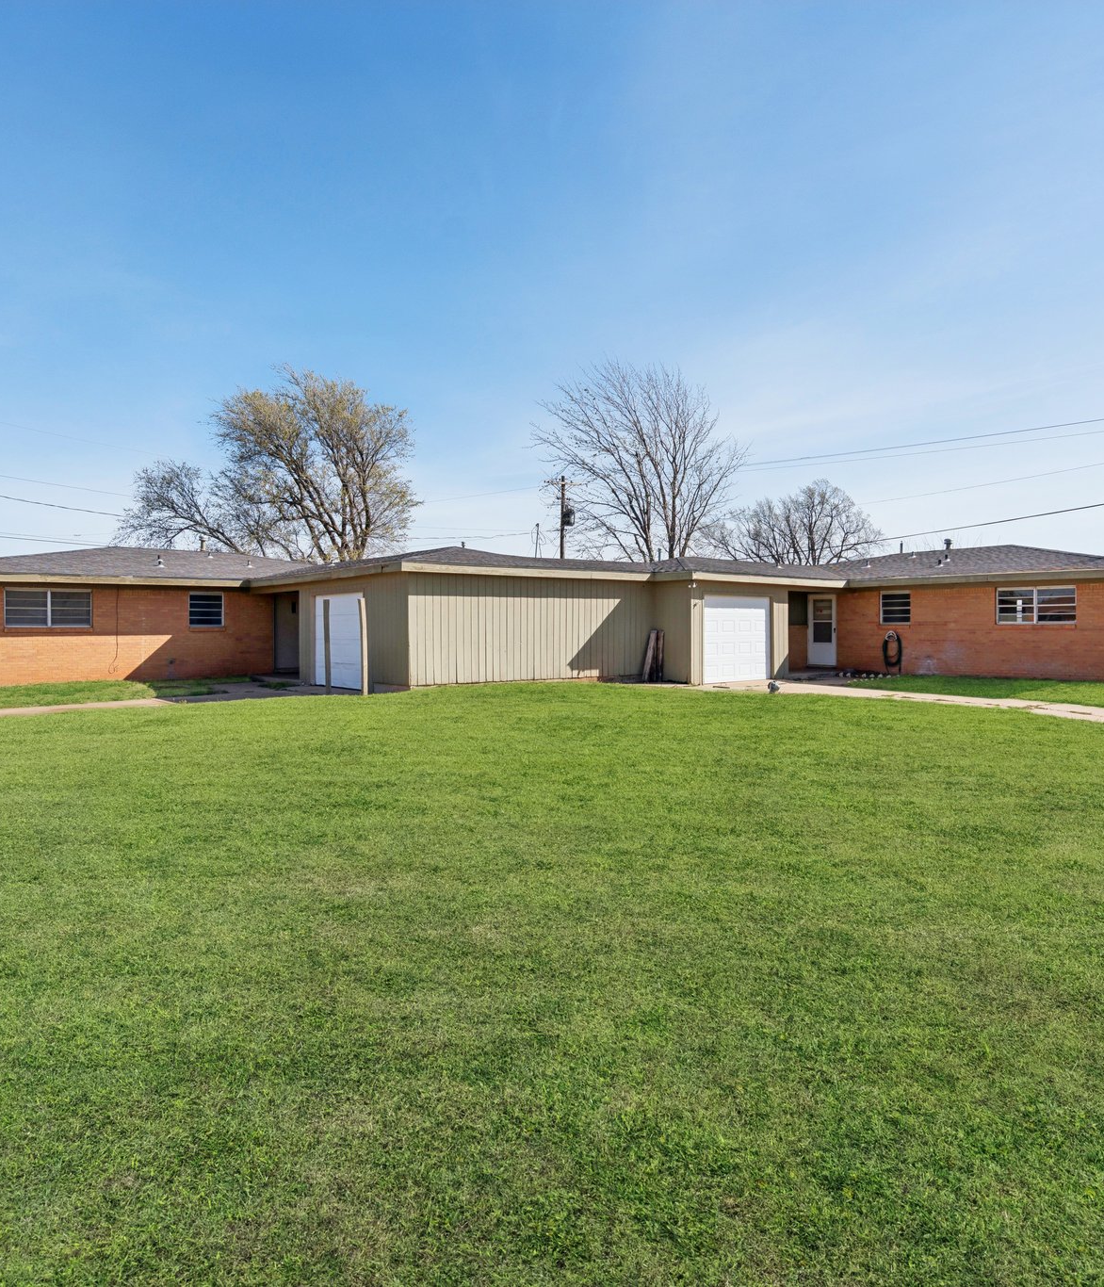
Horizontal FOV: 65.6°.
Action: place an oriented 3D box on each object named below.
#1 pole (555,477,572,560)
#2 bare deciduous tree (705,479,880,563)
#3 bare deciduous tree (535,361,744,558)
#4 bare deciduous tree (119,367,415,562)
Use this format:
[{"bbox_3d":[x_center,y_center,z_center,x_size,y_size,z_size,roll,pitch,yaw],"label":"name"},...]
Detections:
[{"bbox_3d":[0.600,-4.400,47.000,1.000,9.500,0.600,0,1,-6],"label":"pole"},{"bbox_3d":[16.500,-5.500,58.000,11.600,11.400,10.800,0,1,16],"label":"bare deciduous tree"},{"bbox_3d":[4.170,-6.650,42.000,10.200,14.200,9.800,0,1,0],"label":"bare deciduous tree"},{"bbox_3d":[-13.200,-6.200,40.000,12.900,13.400,11.200,0,1,-18],"label":"bare deciduous tree"}]

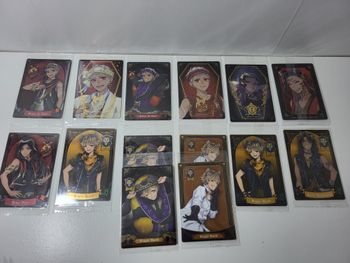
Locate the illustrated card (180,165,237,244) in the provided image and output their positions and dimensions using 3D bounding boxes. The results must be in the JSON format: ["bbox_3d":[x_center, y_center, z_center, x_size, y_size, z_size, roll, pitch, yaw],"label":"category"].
[{"bbox_3d":[0.035,0.077,0.300,0.059,0.002,0.086,-2,69,-3],"label":"illustrated card"}]

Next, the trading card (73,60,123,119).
[{"bbox_3d":[-0.099,-0.057,0.345,0.059,0.002,0.086,-1,69,-3],"label":"trading card"}]

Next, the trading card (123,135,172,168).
[{"bbox_3d":[-0.032,0.045,0.309,0.059,0.002,0.086,0,69,-3],"label":"trading card"}]

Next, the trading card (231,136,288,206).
[{"bbox_3d":[0.099,0.045,0.316,0.059,0.002,0.086,0,69,-3],"label":"trading card"}]

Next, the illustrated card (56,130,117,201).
[{"bbox_3d":[-0.102,0.037,0.309,0.059,0.002,0.086,1,69,-3],"label":"illustrated card"}]

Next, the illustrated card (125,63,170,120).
[{"bbox_3d":[-0.035,-0.055,0.347,0.059,0.002,0.086,0,69,-3],"label":"illustrated card"}]

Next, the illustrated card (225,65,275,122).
[{"bbox_3d":[0.100,-0.053,0.353,0.059,0.002,0.086,0,69,-3],"label":"illustrated card"}]

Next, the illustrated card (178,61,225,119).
[{"bbox_3d":[0.034,-0.057,0.351,0.059,0.002,0.086,0,69,-3],"label":"illustrated card"}]

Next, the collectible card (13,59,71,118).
[{"bbox_3d":[-0.170,-0.057,0.341,0.059,0.002,0.086,1,69,-3],"label":"collectible card"}]

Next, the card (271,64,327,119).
[{"bbox_3d":[0.168,-0.056,0.357,0.059,0.002,0.086,-1,69,-3],"label":"card"}]

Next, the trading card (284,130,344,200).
[{"bbox_3d":[0.169,0.039,0.322,0.059,0.002,0.086,0,69,-3],"label":"trading card"}]

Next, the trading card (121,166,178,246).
[{"bbox_3d":[-0.030,0.082,0.295,0.059,0.002,0.086,-2,69,-4],"label":"trading card"}]

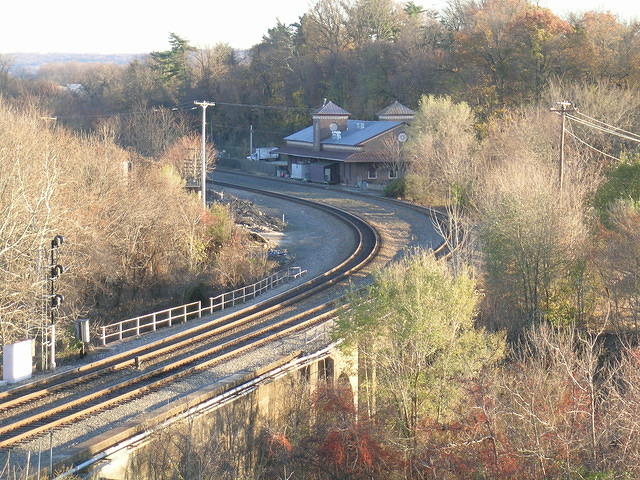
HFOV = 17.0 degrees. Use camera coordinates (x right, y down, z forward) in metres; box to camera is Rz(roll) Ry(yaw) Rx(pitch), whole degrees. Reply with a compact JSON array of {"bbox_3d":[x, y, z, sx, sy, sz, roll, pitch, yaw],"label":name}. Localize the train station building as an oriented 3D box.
[{"bbox_3d":[7.313,-16.463,353.303,19.800,12.800,52.900,-1,4,-13],"label":"train station building"}]

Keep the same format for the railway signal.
[{"bbox_3d":[-13.453,3.166,109.500,0.600,6.850,0.850,1,4,15],"label":"railway signal"}]

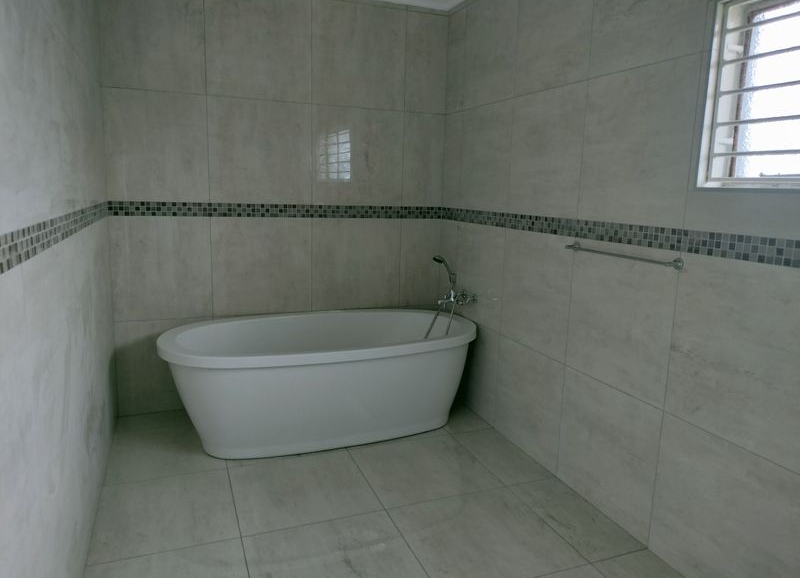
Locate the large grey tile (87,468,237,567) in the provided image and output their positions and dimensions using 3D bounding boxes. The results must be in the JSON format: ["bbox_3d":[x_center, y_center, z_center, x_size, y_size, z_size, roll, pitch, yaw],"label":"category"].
[{"bbox_3d":[-0.974,0.926,2.604,0.529,0.010,0.603,-2,10,-22],"label":"large grey tile"}]

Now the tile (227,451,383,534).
[{"bbox_3d":[-0.453,0.906,2.816,0.598,0.010,0.603,-2,10,-22],"label":"tile"}]

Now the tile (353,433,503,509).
[{"bbox_3d":[0.113,0.879,3.058,0.600,0.012,0.605,-2,10,-20],"label":"tile"}]

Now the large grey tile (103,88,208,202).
[{"bbox_3d":[-1.335,-0.774,3.443,0.535,0.595,0.012,-2,10,-22],"label":"large grey tile"}]

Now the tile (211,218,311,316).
[{"bbox_3d":[-0.827,-0.137,3.767,0.598,0.588,0.012,-2,10,-22],"label":"tile"}]

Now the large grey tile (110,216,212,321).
[{"bbox_3d":[-1.366,-0.116,3.589,0.543,0.593,0.013,-2,10,-20],"label":"large grey tile"}]

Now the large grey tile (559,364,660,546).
[{"bbox_3d":[0.873,0.682,2.657,0.010,0.558,0.614,-2,10,-20],"label":"large grey tile"}]

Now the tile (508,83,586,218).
[{"bbox_3d":[0.696,-0.651,3.017,0.010,0.599,0.604,-2,10,-20],"label":"tile"}]

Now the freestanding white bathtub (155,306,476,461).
[{"bbox_3d":[-0.401,0.495,3.491,1.740,0.585,0.910,-3,10,-25],"label":"freestanding white bathtub"}]

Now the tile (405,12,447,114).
[{"bbox_3d":[0.170,-1.421,3.928,0.286,0.591,0.013,-2,10,-20],"label":"tile"}]

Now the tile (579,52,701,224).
[{"bbox_3d":[0.900,-0.552,2.442,0.013,0.599,0.614,-2,10,-20],"label":"tile"}]

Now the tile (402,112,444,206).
[{"bbox_3d":[0.154,-0.835,4.025,0.286,0.599,0.013,-2,10,-20],"label":"tile"}]

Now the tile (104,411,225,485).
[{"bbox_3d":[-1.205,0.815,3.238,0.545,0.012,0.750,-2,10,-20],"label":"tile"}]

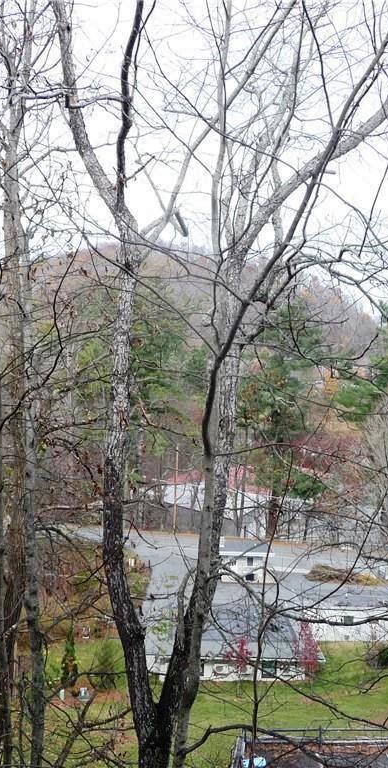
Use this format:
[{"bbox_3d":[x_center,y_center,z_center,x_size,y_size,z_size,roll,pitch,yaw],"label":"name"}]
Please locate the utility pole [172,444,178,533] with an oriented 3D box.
[{"bbox_3d":[-2.161,12.737,100.000,0.300,10.600,0.300,2,1,0],"label":"utility pole"}]

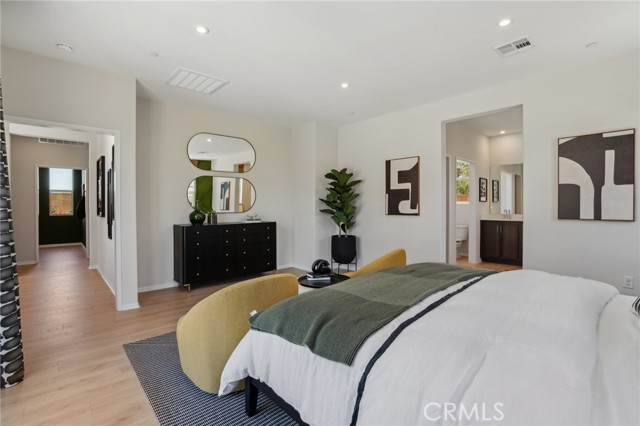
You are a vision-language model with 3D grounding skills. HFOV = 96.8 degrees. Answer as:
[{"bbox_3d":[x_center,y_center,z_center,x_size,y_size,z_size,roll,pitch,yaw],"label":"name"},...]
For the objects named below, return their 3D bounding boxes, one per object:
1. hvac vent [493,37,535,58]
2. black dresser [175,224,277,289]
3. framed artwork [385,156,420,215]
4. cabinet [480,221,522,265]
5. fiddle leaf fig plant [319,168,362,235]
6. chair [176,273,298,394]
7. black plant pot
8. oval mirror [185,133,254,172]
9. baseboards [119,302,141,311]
[{"bbox_3d":[1.860,-1.579,2.722,0.282,0.030,0.225,1,2,44],"label":"hvac vent"},{"bbox_3d":[-1.471,0.647,4.638,1.458,0.936,0.453,-1,2,-39],"label":"black dresser"},{"bbox_3d":[1.321,-0.409,4.547,0.580,0.910,0.040,1,2,44],"label":"framed artwork"},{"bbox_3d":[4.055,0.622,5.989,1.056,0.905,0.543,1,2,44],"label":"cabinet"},{"bbox_3d":[0.375,-0.198,5.080,0.734,1.193,0.694,0,1,0],"label":"fiddle leaf fig plant"},{"bbox_3d":[-0.641,0.817,2.192,0.754,0.704,0.785,1,2,44],"label":"chair"},{"bbox_3d":[0.425,0.658,5.080,0.453,0.518,0.453,0,1,0],"label":"black plant pot"},{"bbox_3d":[-1.582,-0.978,4.711,1.154,0.595,0.030,-1,2,-39],"label":"oval mirror"},{"bbox_3d":[-2.262,1.100,3.379,0.219,0.091,0.016,-1,2,-39],"label":"baseboards"}]

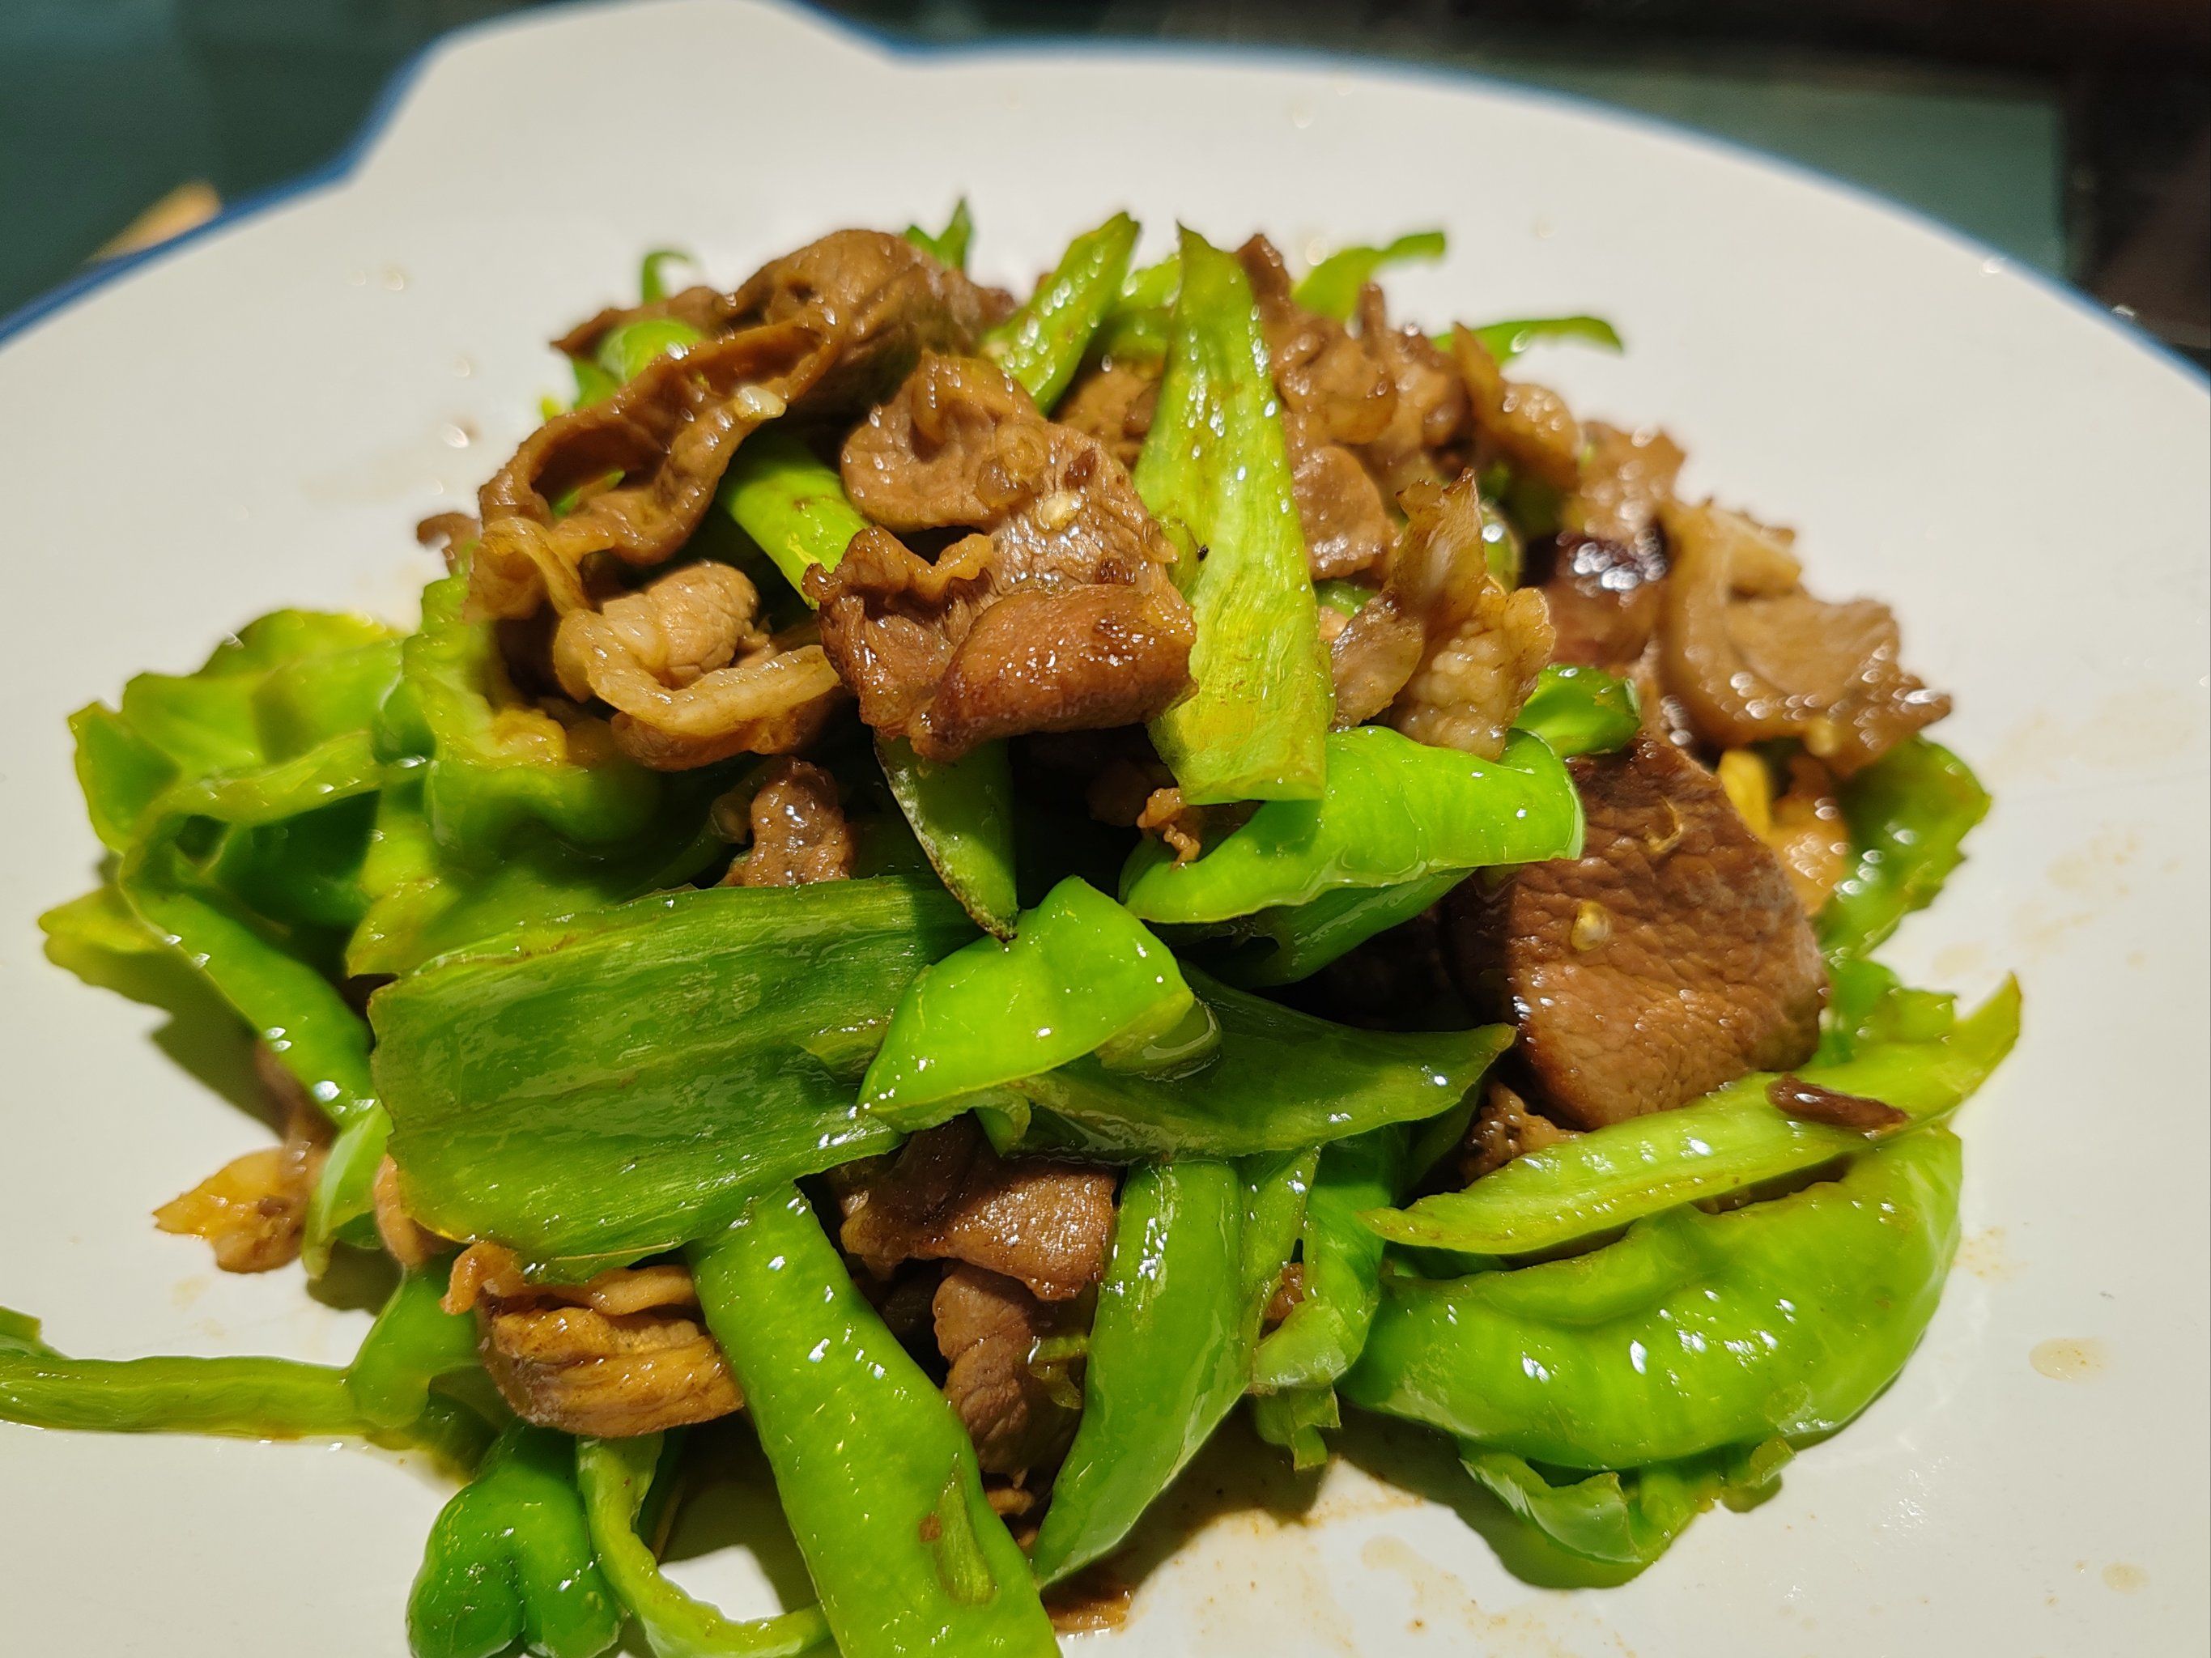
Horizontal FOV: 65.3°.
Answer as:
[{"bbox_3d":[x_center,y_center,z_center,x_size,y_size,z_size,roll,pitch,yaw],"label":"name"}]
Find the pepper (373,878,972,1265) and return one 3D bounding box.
[{"bbox_3d":[-0.038,0.022,0.154,0.054,0.013,0.031,-13,62,1],"label":"pepper"}]

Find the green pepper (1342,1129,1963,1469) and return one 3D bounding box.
[{"bbox_3d":[0.049,0.042,0.155,0.054,0.020,0.025,-13,49,-12],"label":"green pepper"}]

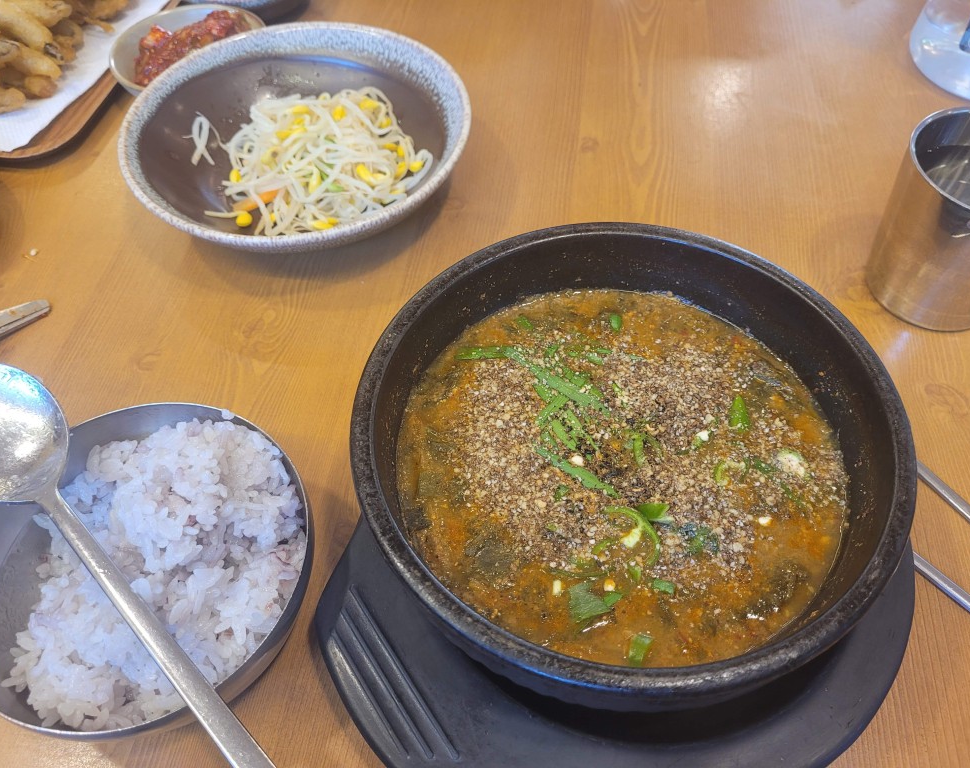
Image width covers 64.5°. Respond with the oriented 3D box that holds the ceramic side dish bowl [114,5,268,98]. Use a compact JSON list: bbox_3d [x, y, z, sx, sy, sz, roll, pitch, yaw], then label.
[{"bbox_3d":[-0.160,-0.174,0.430,0.084,0.035,0.084,0,54,0],"label":"ceramic side dish bowl"}]

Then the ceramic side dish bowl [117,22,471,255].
[{"bbox_3d":[-0.087,-0.110,0.377,0.164,0.050,0.164,0,54,0],"label":"ceramic side dish bowl"}]

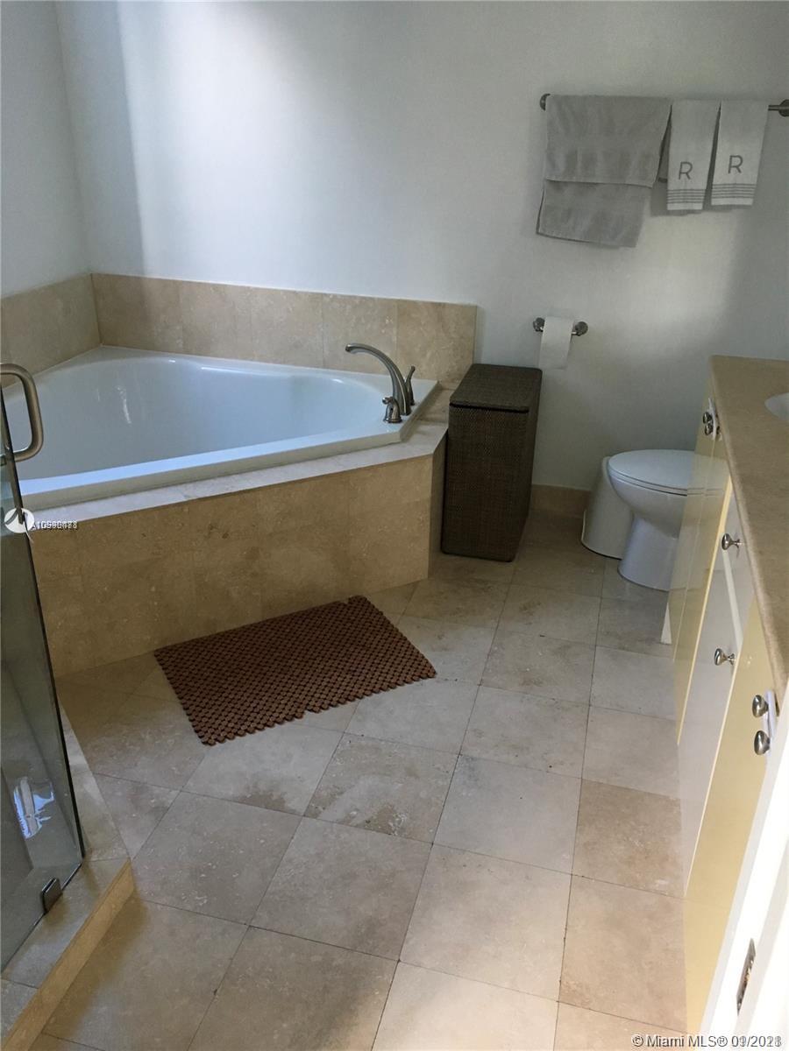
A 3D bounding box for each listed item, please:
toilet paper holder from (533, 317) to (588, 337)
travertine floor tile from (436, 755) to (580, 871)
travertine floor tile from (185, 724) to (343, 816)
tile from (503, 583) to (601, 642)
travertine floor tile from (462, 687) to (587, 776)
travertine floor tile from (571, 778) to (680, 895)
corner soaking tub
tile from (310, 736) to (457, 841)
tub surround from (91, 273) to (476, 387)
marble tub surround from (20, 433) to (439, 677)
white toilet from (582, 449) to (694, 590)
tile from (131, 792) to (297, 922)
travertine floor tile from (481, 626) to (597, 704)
[{"bbox_3d":[0.601,-0.716,3.205,0.200,0.051,0.076,8,27,13],"label":"toilet paper holder"},{"bbox_3d":[0.274,0.670,2.059,0.305,0.010,0.305,8,27,13],"label":"travertine floor tile"},{"bbox_3d":[-0.317,0.588,2.192,0.305,0.013,0.305,8,27,13],"label":"travertine floor tile"},{"bbox_3d":[0.509,0.288,2.860,0.305,0.010,0.305,8,27,13],"label":"tile"},{"bbox_3d":[0.351,0.542,2.325,0.305,0.013,0.305,8,27,13],"label":"travertine floor tile"},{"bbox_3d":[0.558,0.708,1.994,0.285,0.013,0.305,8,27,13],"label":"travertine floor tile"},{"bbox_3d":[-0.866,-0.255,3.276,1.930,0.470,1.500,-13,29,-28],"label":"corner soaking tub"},{"bbox_3d":[-0.023,0.631,2.124,0.304,0.012,0.304,8,26,13],"label":"tile"},{"bbox_3d":[-0.475,-0.781,3.565,1.616,0.340,0.020,8,27,13],"label":"tub surround"},{"bbox_3d":[-0.414,0.062,2.743,1.389,0.462,0.180,-13,29,-27],"label":"marble tub surround"},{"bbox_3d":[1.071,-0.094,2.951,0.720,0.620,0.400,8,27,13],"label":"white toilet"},{"bbox_3d":[-0.396,0.718,1.924,0.304,0.012,0.304,8,26,13],"label":"tile"},{"bbox_3d":[0.428,0.416,2.590,0.304,0.012,0.304,8,26,13],"label":"travertine floor tile"}]

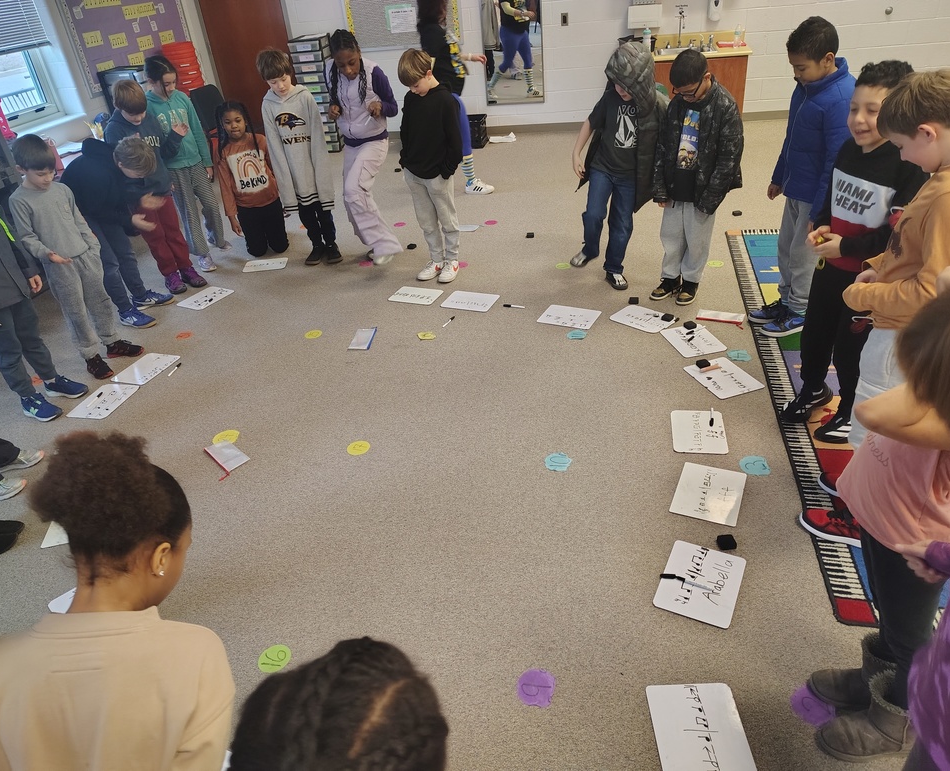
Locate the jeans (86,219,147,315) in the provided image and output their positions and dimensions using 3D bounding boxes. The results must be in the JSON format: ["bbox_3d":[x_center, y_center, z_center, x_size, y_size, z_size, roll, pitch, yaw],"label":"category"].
[{"bbox_3d":[-2.188,-0.777,4.374,0.300,0.650,0.340,1,33,10],"label":"jeans"}]

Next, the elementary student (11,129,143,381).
[{"bbox_3d":[-2.115,-0.661,3.731,0.360,1.220,0.410,10,36,23],"label":"elementary student"}]

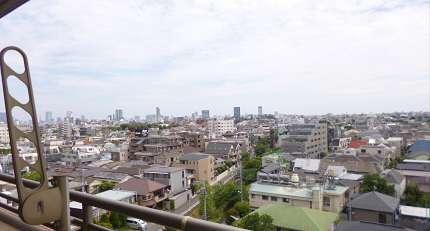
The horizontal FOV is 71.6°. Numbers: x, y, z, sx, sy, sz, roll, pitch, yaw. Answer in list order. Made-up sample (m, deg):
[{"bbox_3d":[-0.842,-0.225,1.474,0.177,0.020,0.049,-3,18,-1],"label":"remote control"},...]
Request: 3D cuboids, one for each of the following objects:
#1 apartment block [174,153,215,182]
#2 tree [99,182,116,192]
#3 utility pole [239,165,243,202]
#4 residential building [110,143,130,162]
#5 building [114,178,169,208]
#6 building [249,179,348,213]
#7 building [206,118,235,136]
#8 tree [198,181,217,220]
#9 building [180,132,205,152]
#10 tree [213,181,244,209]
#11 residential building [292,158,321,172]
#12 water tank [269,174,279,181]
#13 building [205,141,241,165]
[{"bbox_3d":[-7.151,18.377,106.347,9.000,8.800,12.500,-2,-1,20],"label":"apartment block"},{"bbox_3d":[-25.644,19.157,71.950,3.900,5.300,3.900,-1,0,0],"label":"tree"},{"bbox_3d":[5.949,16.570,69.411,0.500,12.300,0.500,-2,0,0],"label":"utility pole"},{"bbox_3d":[-44.513,18.664,139.908,5.600,11.600,6.900,-2,0,19],"label":"residential building"},{"bbox_3d":[-17.784,19.369,70.699,10.000,8.000,9.200,-2,0,18],"label":"building"},{"bbox_3d":[16.763,17.448,60.552,17.500,7.300,8.000,-1,0,25],"label":"building"},{"bbox_3d":[5.642,13.773,281.004,22.000,20.800,13.000,-2,-1,25],"label":"building"},{"bbox_3d":[-1.285,17.892,62.452,3.800,8.000,3.800,-1,0,0],"label":"tree"},{"bbox_3d":[-13.252,17.317,182.887,11.000,12.800,10.500,-2,-1,25],"label":"building"},{"bbox_3d":[3.229,19.569,73.895,7.800,6.500,7.500,-2,0,0],"label":"tree"},{"bbox_3d":[28.013,17.476,89.704,7.500,8.300,6.600,-2,-1,33],"label":"residential building"},{"bbox_3d":[12.307,12.822,61.765,2.000,1.100,1.000,-1,0,25],"label":"water tank"},{"bbox_3d":[3.860,17.883,137.576,12.500,9.800,11.000,-2,-1,33],"label":"building"}]

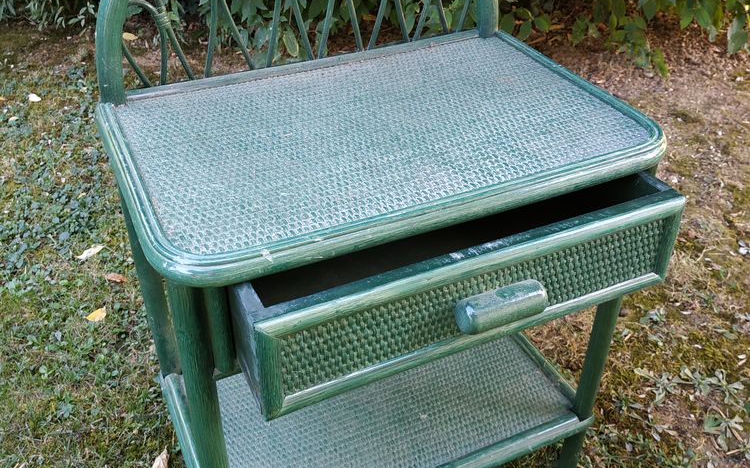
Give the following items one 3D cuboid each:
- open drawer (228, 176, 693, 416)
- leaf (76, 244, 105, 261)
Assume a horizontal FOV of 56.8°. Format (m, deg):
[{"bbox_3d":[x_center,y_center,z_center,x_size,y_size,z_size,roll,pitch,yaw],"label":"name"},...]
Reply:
[{"bbox_3d":[0.051,-0.001,0.707,0.429,0.108,0.282,-15,39,-20],"label":"open drawer"},{"bbox_3d":[-0.593,0.034,1.443,0.061,0.014,0.025,-28,46,-34],"label":"leaf"}]

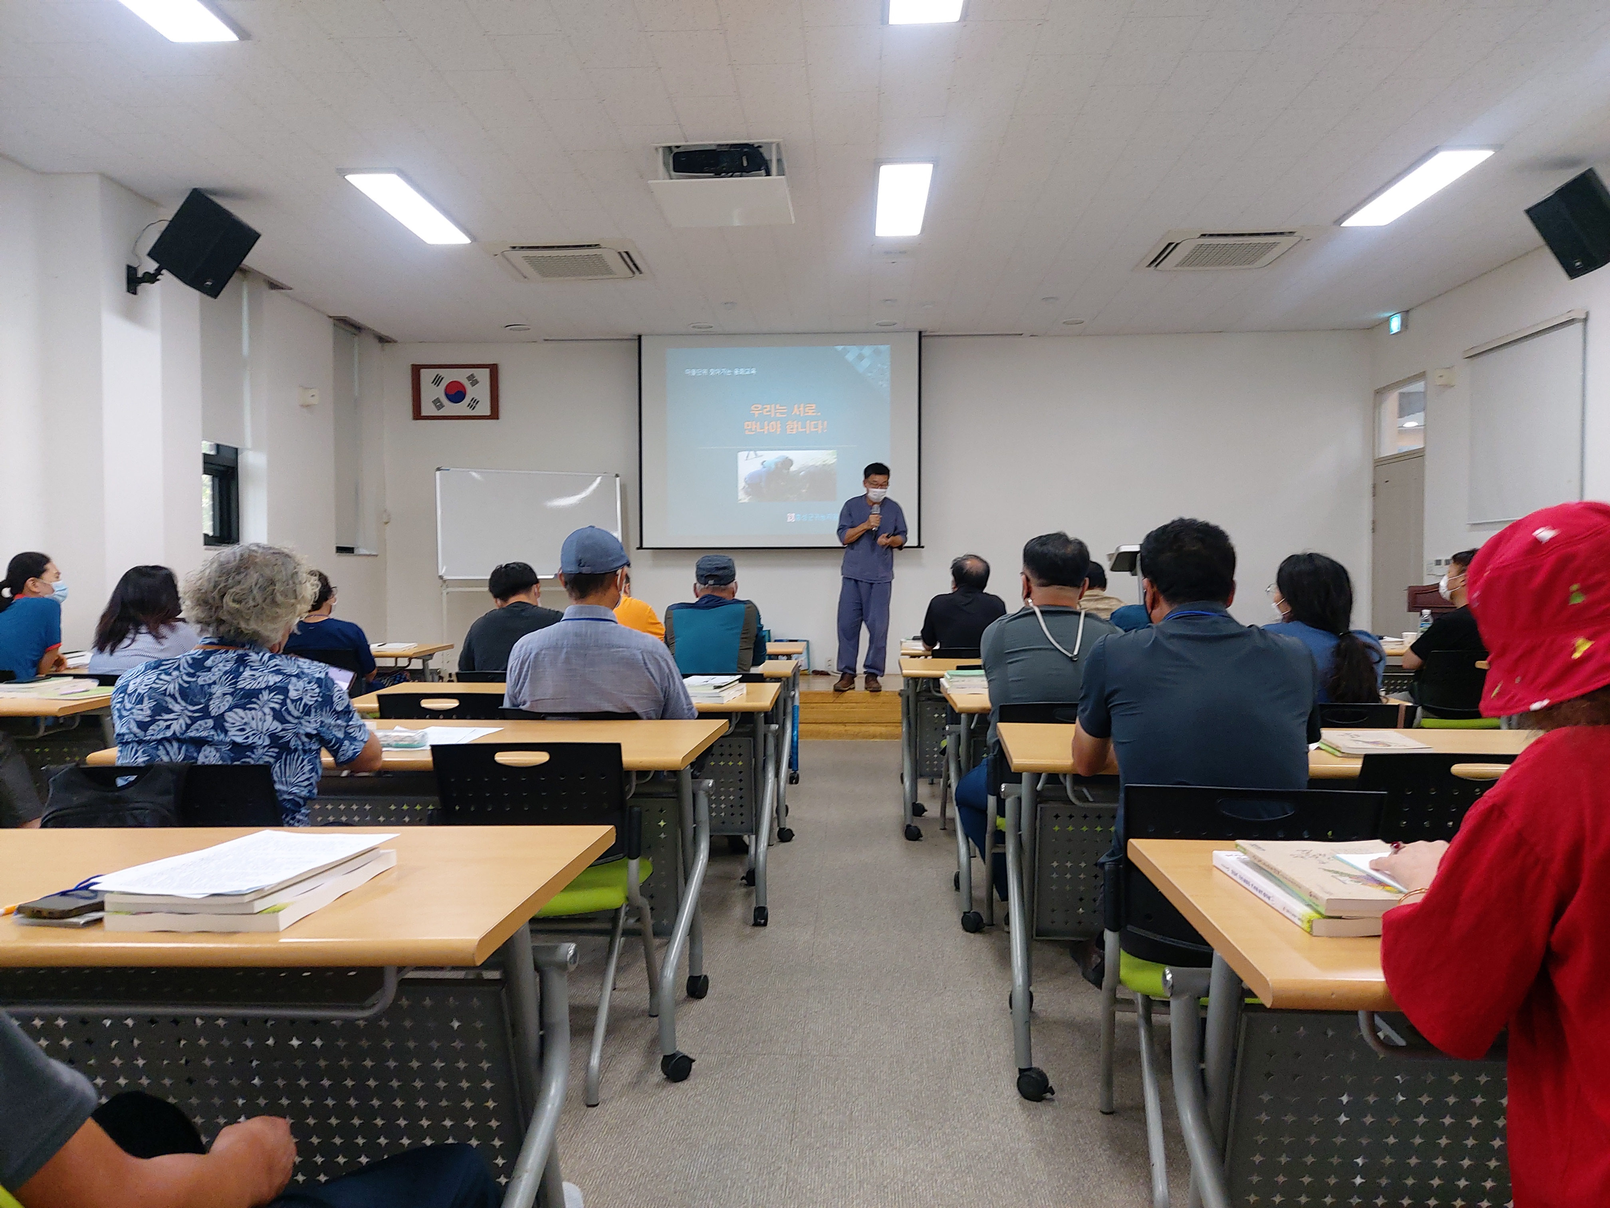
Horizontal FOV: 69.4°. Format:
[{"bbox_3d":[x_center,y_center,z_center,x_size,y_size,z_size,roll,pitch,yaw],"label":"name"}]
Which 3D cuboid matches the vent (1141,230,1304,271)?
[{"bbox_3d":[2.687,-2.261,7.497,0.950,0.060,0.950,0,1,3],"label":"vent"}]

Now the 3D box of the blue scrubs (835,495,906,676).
[{"bbox_3d":[0.483,-0.133,8.500,0.510,1.330,0.330,0,1,-2],"label":"blue scrubs"}]

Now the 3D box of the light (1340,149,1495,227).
[{"bbox_3d":[3.240,-2.204,6.180,0.290,0.060,1.240,0,1,2],"label":"light"}]

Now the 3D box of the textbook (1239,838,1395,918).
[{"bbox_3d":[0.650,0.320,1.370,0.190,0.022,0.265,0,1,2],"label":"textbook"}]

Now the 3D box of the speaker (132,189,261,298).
[{"bbox_3d":[-3.205,-1.909,6.206,0.280,0.430,0.310,34,1,0],"label":"speaker"}]

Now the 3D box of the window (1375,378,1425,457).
[{"bbox_3d":[4.815,-1.499,9.367,0.100,0.590,0.900,0,1,3],"label":"window"}]

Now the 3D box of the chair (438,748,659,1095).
[{"bbox_3d":[-0.575,0.657,2.660,0.470,0.780,0.550,0,1,0],"label":"chair"}]

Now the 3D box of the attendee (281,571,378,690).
[{"bbox_3d":[-2.329,0.405,5.750,0.480,1.130,0.680,0,1,12],"label":"attendee"}]

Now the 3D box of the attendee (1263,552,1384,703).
[{"bbox_3d":[1.479,0.450,3.466,0.460,1.204,0.770,0,1,-13],"label":"attendee"}]

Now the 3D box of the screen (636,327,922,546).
[{"bbox_3d":[-0.215,-1.395,9.950,2.430,1.840,0.050,0,1,2],"label":"screen"}]

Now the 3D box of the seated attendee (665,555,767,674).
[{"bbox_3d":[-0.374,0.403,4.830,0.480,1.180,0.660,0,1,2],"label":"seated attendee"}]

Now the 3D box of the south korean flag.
[{"bbox_3d":[-3.086,-1.881,10.299,0.730,0.480,0.040,0,1,3],"label":"south korean flag"}]

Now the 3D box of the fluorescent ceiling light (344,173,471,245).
[{"bbox_3d":[-2.200,-2.211,6.530,0.290,0.060,1.240,0,1,2],"label":"fluorescent ceiling light"}]

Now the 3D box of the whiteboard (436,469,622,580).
[{"bbox_3d":[-2.260,-0.650,9.600,1.490,0.885,0.040,-1,1,-22],"label":"whiteboard"}]

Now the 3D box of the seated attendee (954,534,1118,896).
[{"bbox_3d":[0.706,0.423,3.546,0.520,1.258,0.800,0,1,0],"label":"seated attendee"}]

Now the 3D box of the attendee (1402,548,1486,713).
[{"bbox_3d":[3.137,0.361,5.710,0.520,1.262,0.750,-1,1,-19],"label":"attendee"}]

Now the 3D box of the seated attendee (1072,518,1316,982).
[{"bbox_3d":[0.720,0.460,2.313,0.490,1.243,0.820,0,1,3],"label":"seated attendee"}]

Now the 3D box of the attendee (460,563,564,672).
[{"bbox_3d":[-1.148,0.426,4.828,0.500,1.198,0.720,0,1,3],"label":"attendee"}]

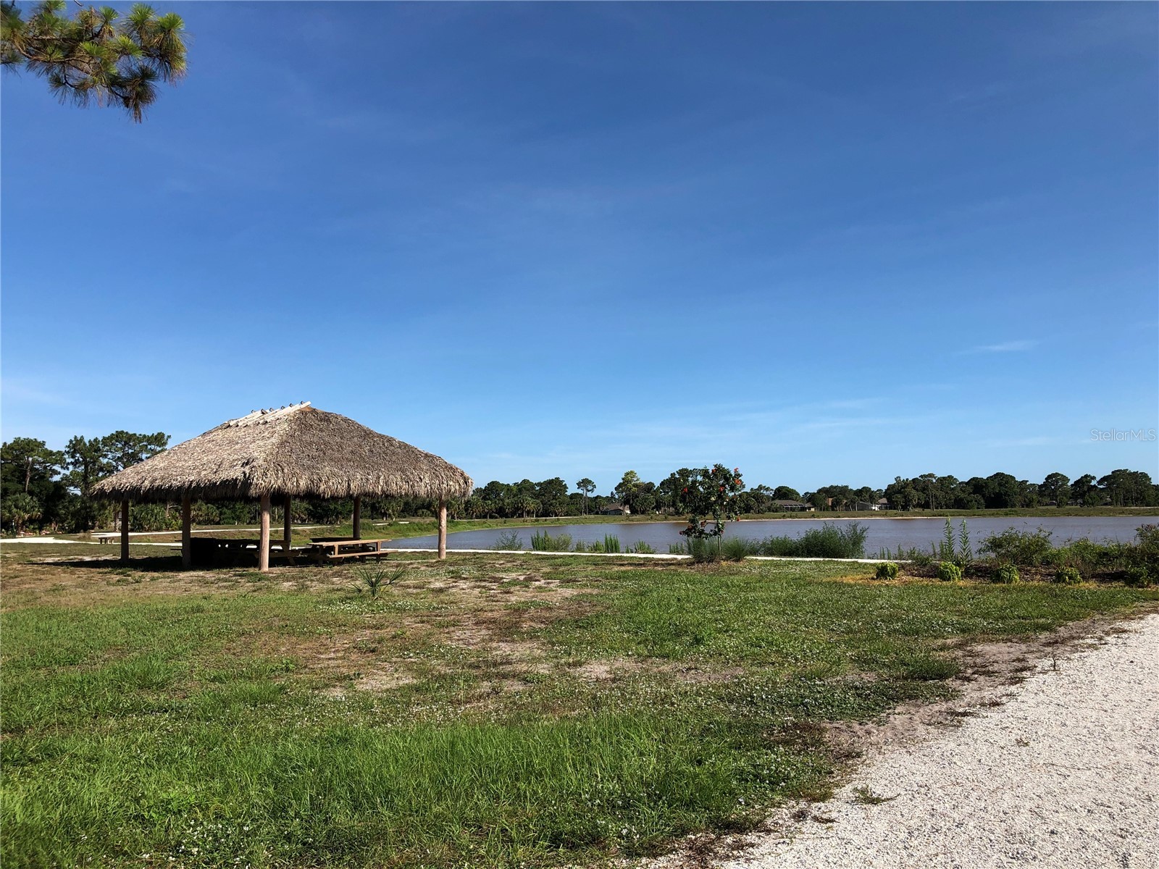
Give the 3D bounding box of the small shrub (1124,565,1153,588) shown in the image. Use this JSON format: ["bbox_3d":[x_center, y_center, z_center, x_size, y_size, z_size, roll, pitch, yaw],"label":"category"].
[{"bbox_3d":[11.801,2.986,19.805,0.565,0.440,0.504,-3,-5,30],"label":"small shrub"}]

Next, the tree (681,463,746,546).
[{"bbox_3d":[4.248,2.460,30.034,2.104,3.036,1.893,-1,-4,8],"label":"tree"}]

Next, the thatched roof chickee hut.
[{"bbox_3d":[-9.377,1.495,29.359,10.453,4.857,7.181,-4,-6,43],"label":"thatched roof chickee hut"}]

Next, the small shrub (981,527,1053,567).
[{"bbox_3d":[12.347,3.168,26.484,1.868,1.087,1.467,-2,-5,25],"label":"small shrub"}]

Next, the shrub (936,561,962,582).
[{"bbox_3d":[8.343,3.094,21.191,0.557,0.434,0.498,-2,-5,21],"label":"shrub"}]

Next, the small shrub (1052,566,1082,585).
[{"bbox_3d":[10.592,3.056,20.363,0.582,0.385,0.519,-2,-5,27],"label":"small shrub"}]

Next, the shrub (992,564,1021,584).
[{"bbox_3d":[9.425,3.064,20.714,0.588,0.422,0.525,-2,-5,24],"label":"shrub"}]

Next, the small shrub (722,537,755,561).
[{"bbox_3d":[4.954,3.551,29.254,1.065,0.741,0.950,-1,-4,10],"label":"small shrub"}]

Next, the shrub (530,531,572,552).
[{"bbox_3d":[-1.124,4.106,36.409,1.661,0.717,1.437,0,-4,-2],"label":"shrub"}]

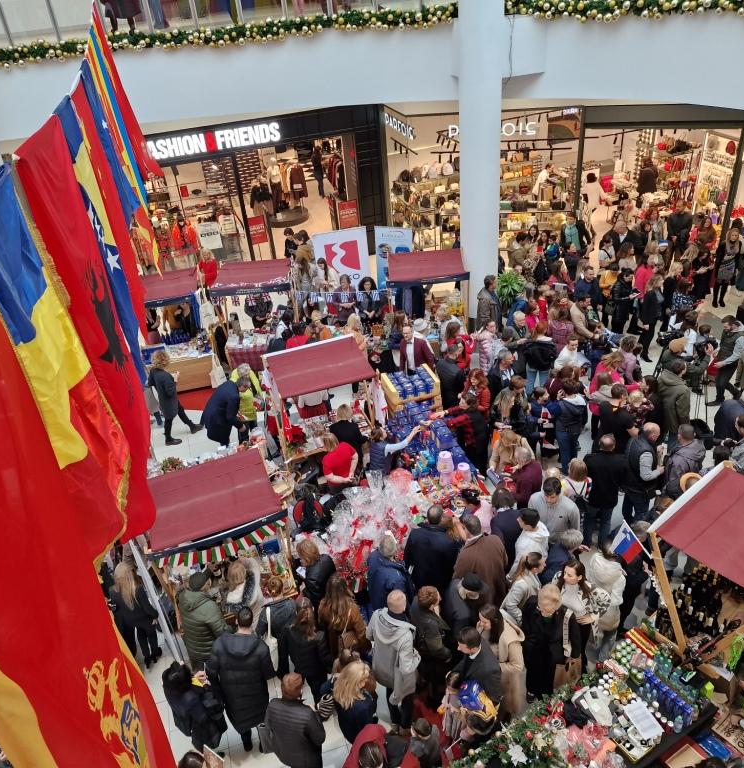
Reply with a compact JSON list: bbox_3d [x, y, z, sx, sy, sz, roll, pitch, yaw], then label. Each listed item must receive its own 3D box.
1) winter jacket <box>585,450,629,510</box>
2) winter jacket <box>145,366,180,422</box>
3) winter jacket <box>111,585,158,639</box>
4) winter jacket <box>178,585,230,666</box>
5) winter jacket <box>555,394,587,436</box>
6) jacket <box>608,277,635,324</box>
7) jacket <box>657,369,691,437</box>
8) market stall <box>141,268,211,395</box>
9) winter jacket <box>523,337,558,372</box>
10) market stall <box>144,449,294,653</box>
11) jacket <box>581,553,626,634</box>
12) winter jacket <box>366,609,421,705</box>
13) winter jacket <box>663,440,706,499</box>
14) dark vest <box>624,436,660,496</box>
[{"bbox_3d":[2.916,1.143,8.496,0.580,0.760,0.380,4,34,14],"label":"winter jacket"},{"bbox_3d":[-3.383,0.123,11.146,0.380,0.900,0.450,-17,34,-17],"label":"winter jacket"},{"bbox_3d":[-2.596,2.486,7.467,0.500,0.700,0.320,-10,31,-7],"label":"winter jacket"},{"bbox_3d":[-1.761,2.480,7.195,0.580,0.840,0.440,8,35,19],"label":"winter jacket"},{"bbox_3d":[2.738,0.421,9.386,0.500,0.660,0.350,0,33,8],"label":"winter jacket"},{"bbox_3d":[4.793,-1.598,13.018,0.420,0.840,0.500,6,33,19],"label":"jacket"},{"bbox_3d":[4.182,0.244,9.480,0.370,0.820,0.520,-24,37,-27],"label":"jacket"},{"bbox_3d":[-3.660,-0.812,12.441,1.360,2.150,1.180,-12,33,-10],"label":"market stall"},{"bbox_3d":[2.689,-0.503,10.858,0.540,0.640,0.360,-4,32,3],"label":"winter jacket"},{"bbox_3d":[-1.587,2.020,7.674,1.385,2.150,1.180,-15,34,-14],"label":"market stall"},{"bbox_3d":[2.371,2.095,6.970,0.500,0.800,0.380,18,40,33],"label":"jacket"},{"bbox_3d":[0.242,2.579,6.711,0.600,0.880,0.420,8,35,19],"label":"winter jacket"},{"bbox_3d":[3.956,1.060,8.640,0.530,0.780,0.350,-13,32,-12],"label":"winter jacket"},{"bbox_3d":[3.411,1.040,8.580,0.360,0.700,0.480,-8,33,-4],"label":"dark vest"}]

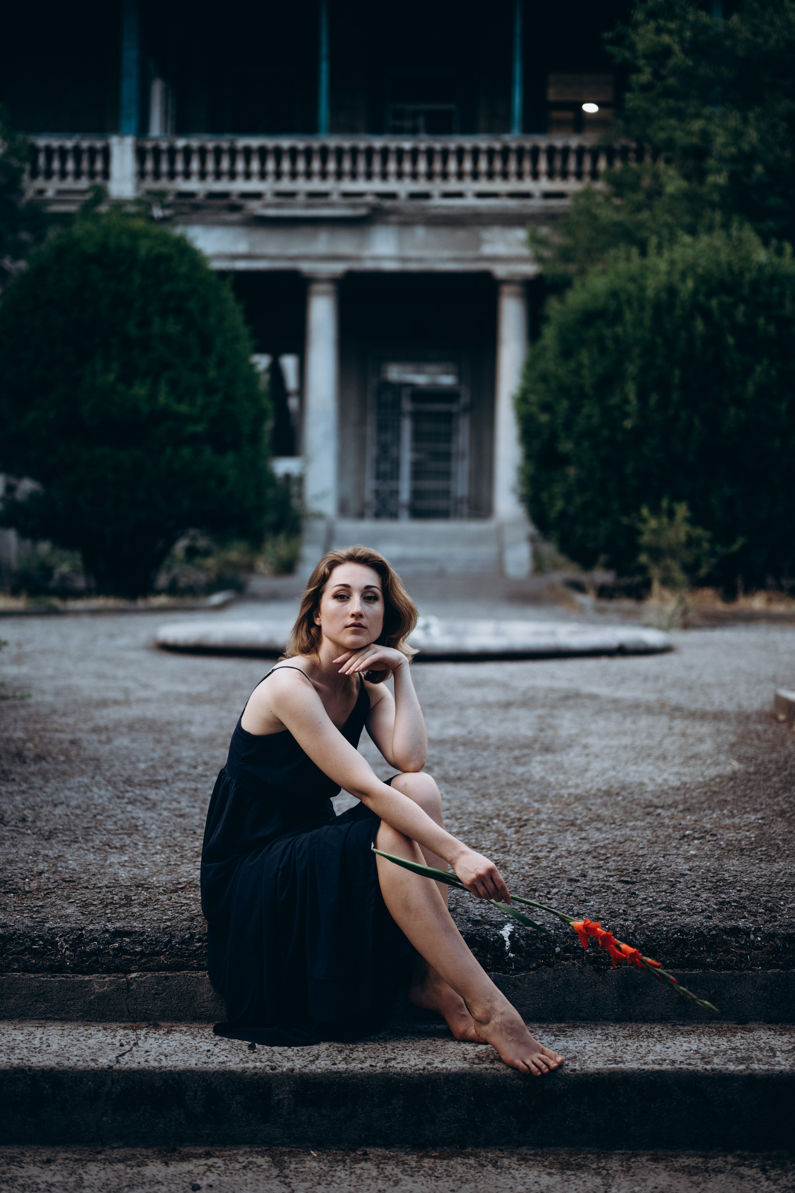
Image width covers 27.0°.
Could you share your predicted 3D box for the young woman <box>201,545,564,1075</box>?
[{"bbox_3d":[-0.040,0.400,3.430,0.820,1.000,0.500,3,3,43],"label":"young woman"}]

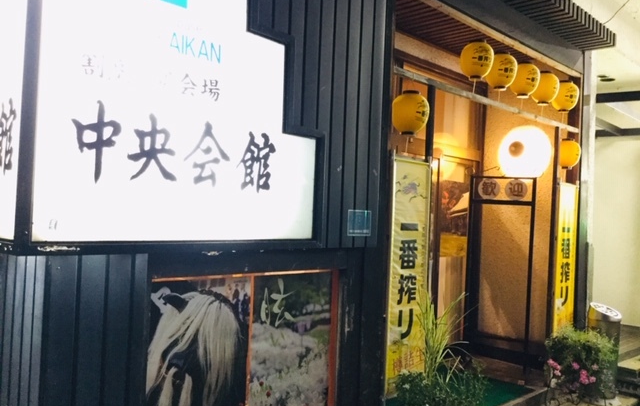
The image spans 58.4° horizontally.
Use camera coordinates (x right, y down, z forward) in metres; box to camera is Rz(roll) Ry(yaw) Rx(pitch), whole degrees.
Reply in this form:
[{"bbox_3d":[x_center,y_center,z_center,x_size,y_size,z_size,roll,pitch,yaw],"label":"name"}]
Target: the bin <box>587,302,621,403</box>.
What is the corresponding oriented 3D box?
[{"bbox_3d":[2.433,1.290,4.927,0.275,0.810,0.275,4,-2,-44],"label":"bin"}]

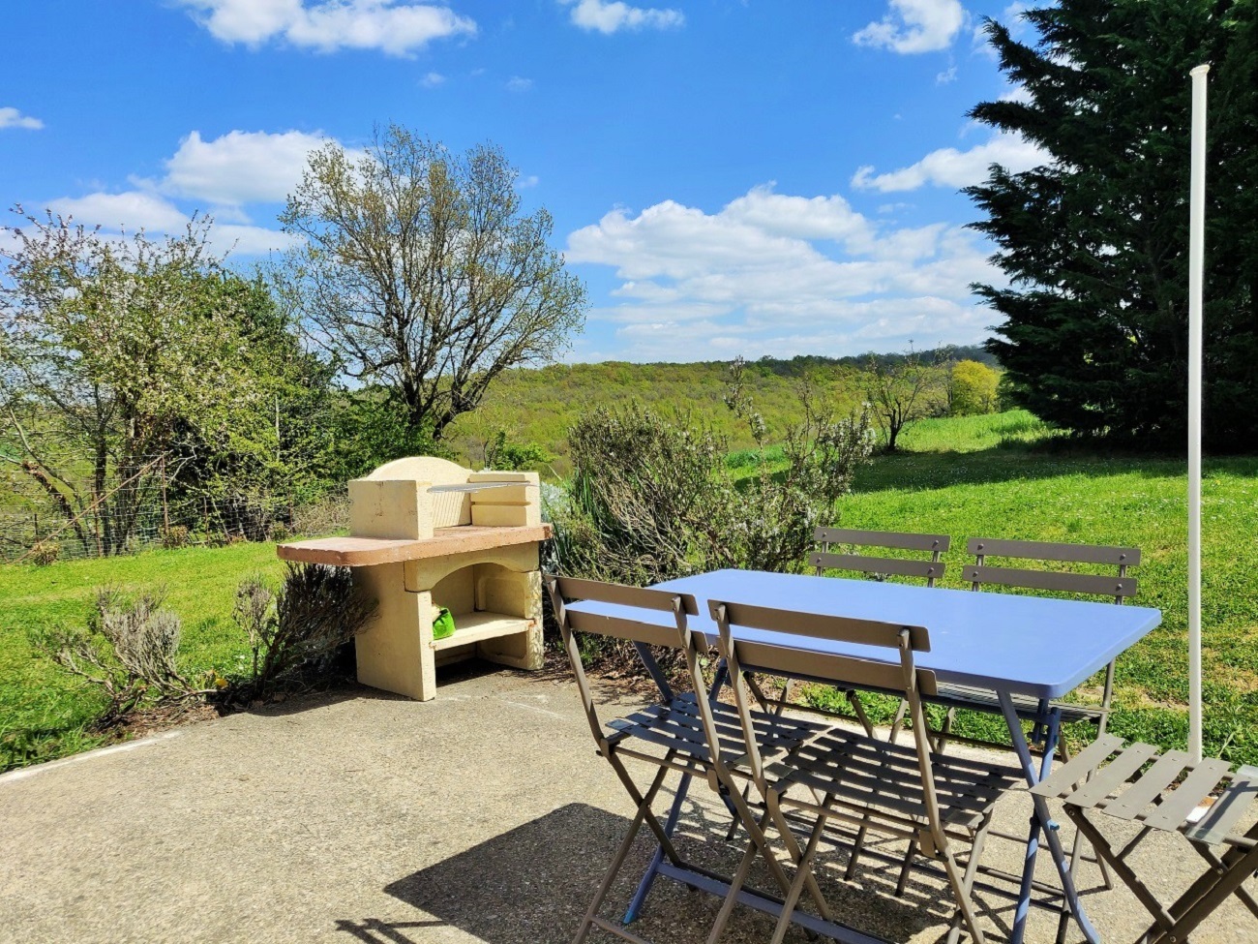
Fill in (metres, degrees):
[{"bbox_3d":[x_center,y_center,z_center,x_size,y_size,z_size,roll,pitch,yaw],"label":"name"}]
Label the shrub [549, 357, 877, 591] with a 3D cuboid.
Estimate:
[{"bbox_3d":[0.463,0.163,4.950,1.600,1.500,1.300,-1,2,0],"label":"shrub"}]

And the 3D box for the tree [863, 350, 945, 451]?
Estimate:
[{"bbox_3d":[9.087,-2.353,30.000,2.700,3.350,2.600,-1,2,0],"label":"tree"}]

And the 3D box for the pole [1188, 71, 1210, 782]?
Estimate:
[{"bbox_3d":[1.646,-0.076,2.633,0.060,2.166,0.060,-1,2,0],"label":"pole"}]

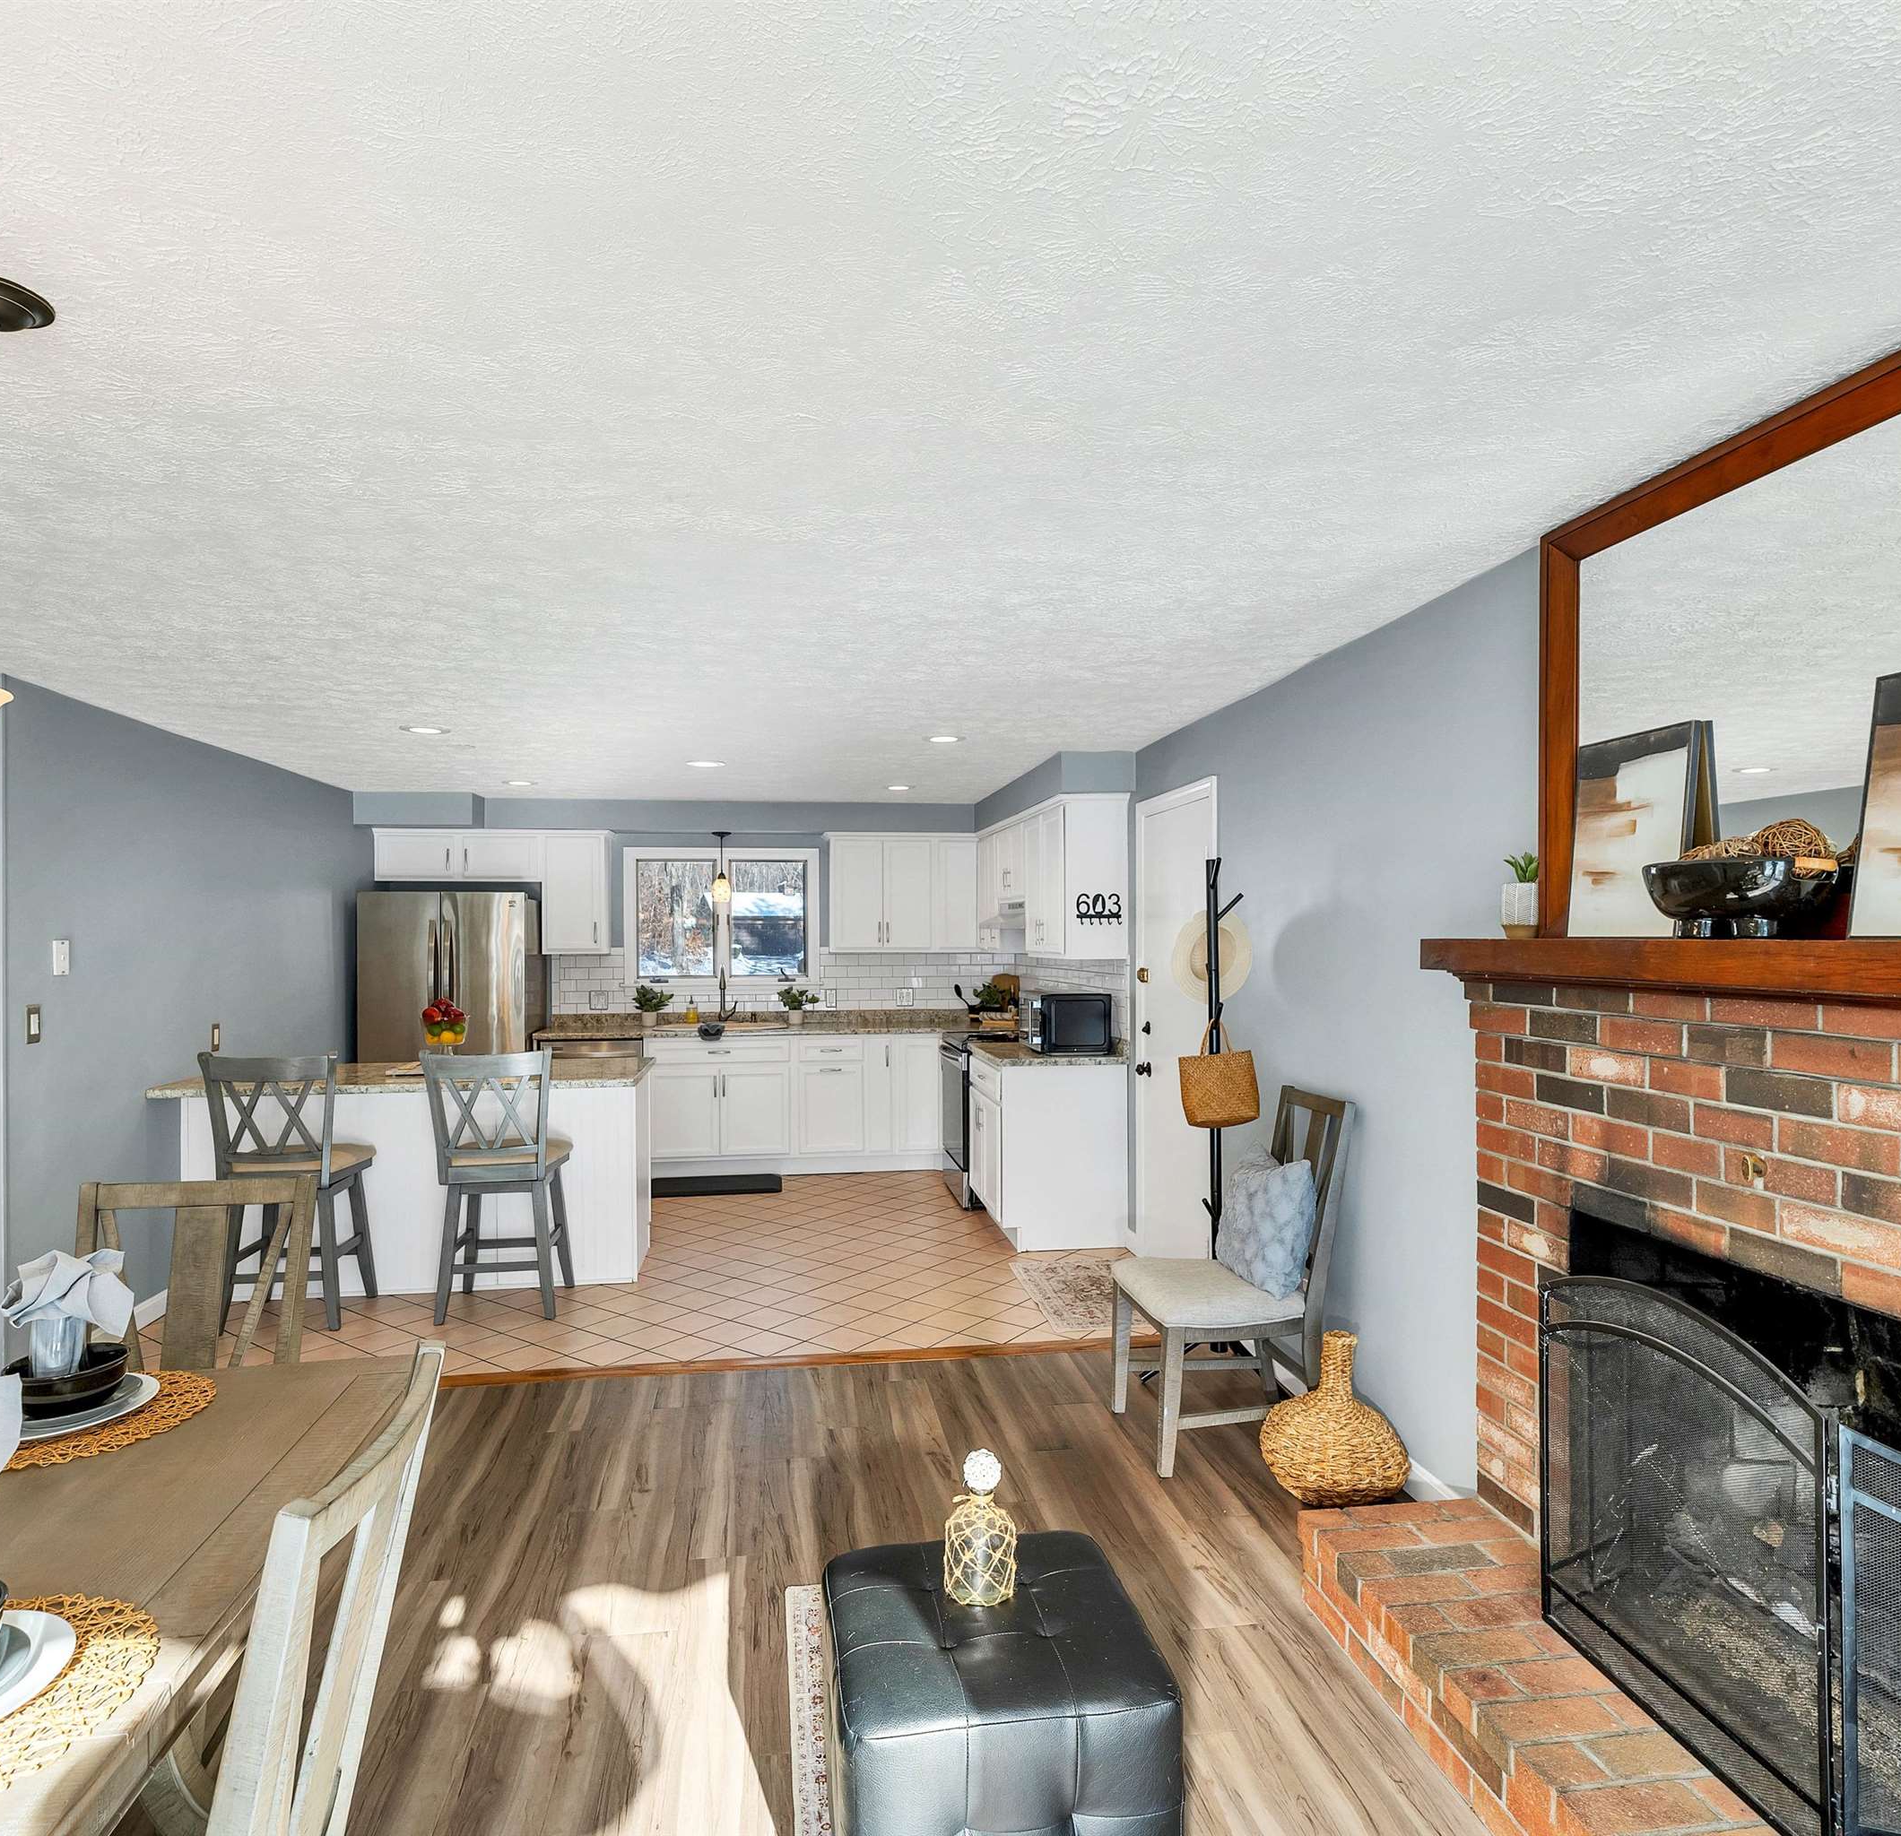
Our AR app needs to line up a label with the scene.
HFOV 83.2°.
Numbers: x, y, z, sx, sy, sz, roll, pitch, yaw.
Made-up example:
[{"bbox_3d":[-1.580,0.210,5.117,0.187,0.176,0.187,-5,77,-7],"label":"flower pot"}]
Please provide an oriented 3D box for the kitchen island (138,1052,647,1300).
[{"bbox_3d":[-2.269,1.134,4.602,1.865,0.914,0.740,0,-1,-9],"label":"kitchen island"}]

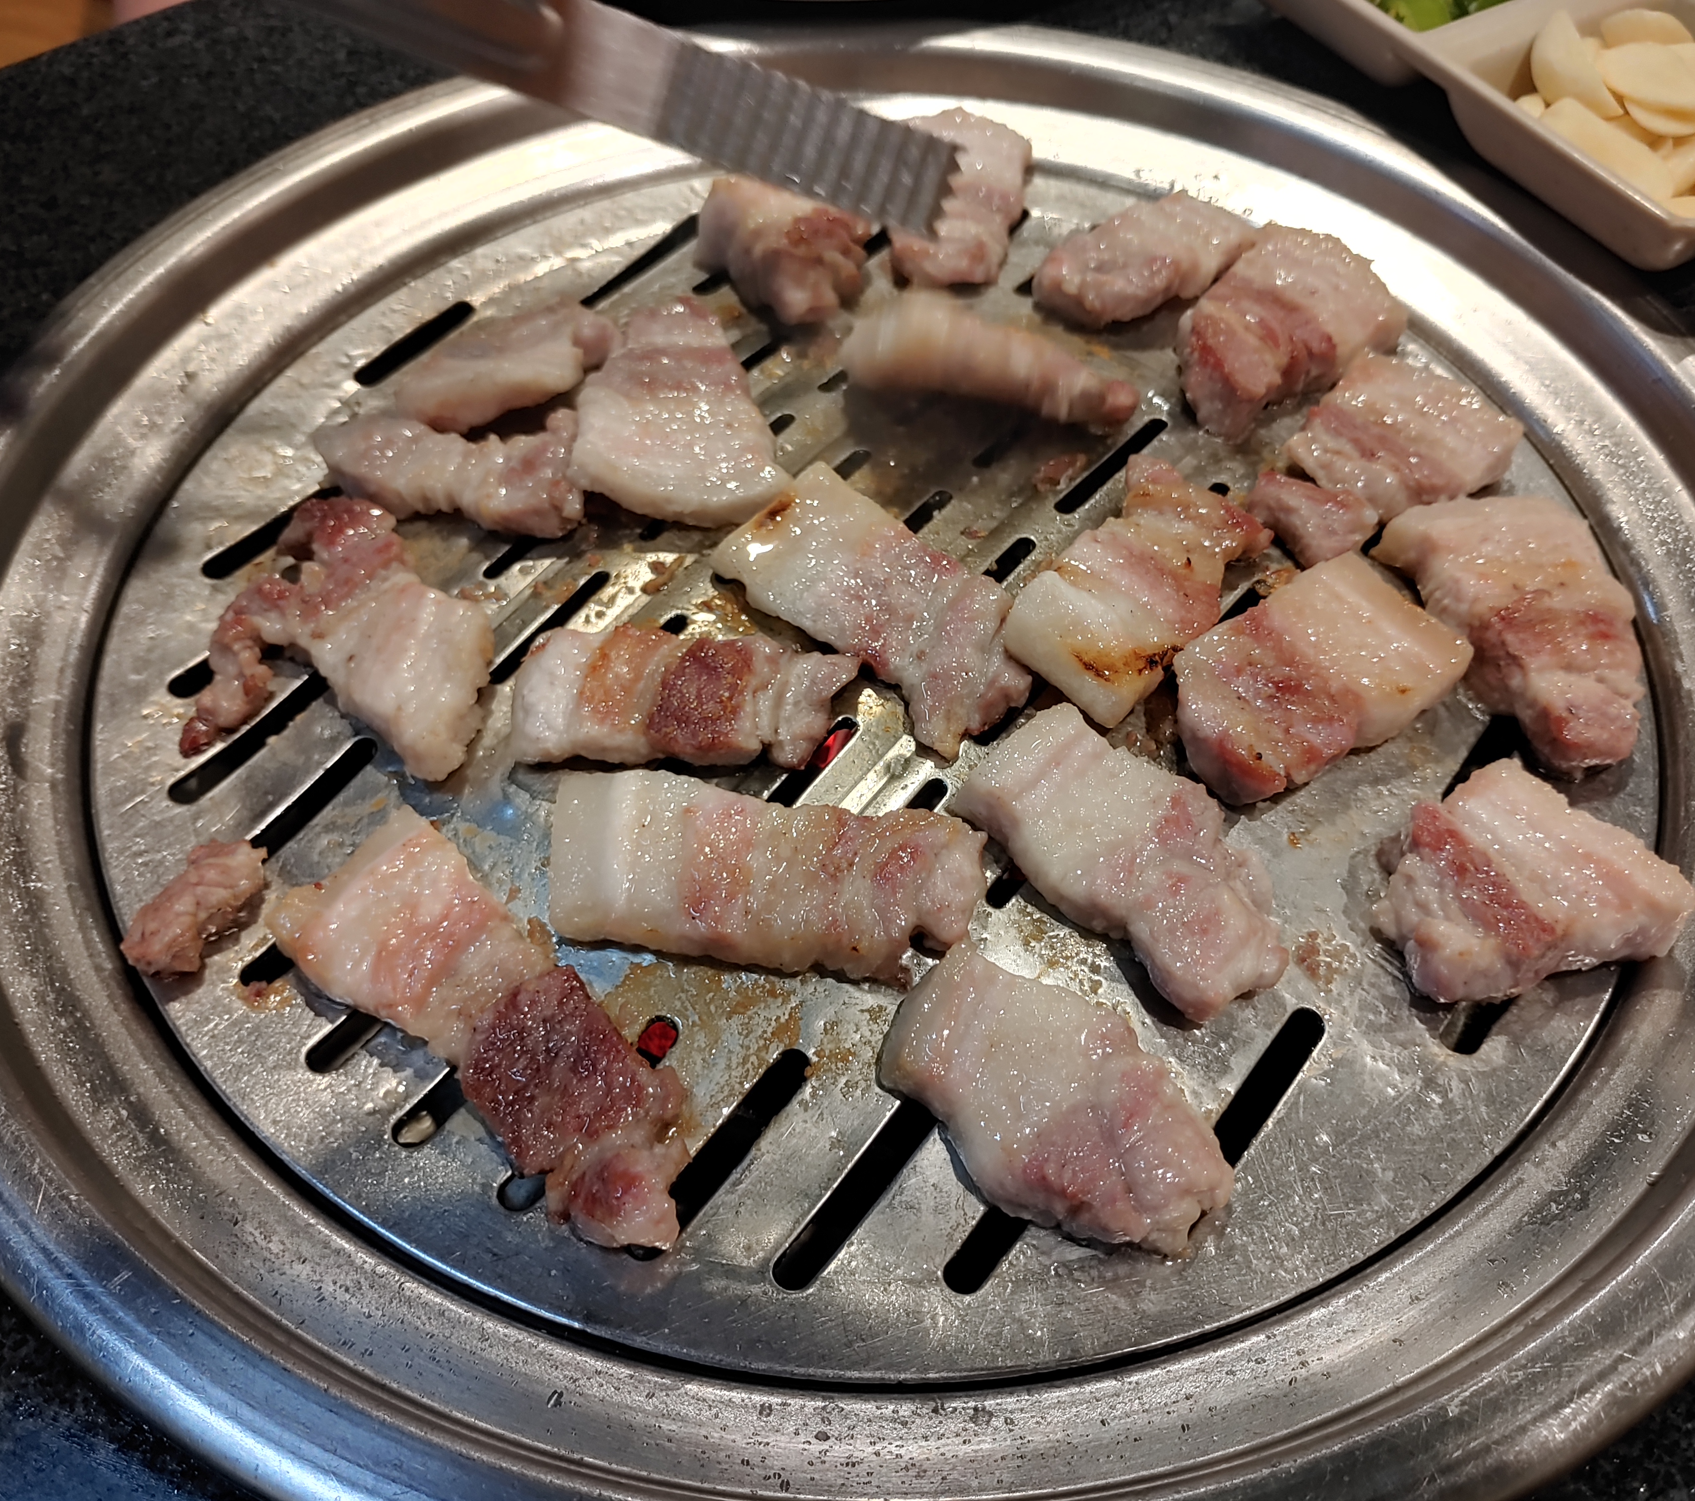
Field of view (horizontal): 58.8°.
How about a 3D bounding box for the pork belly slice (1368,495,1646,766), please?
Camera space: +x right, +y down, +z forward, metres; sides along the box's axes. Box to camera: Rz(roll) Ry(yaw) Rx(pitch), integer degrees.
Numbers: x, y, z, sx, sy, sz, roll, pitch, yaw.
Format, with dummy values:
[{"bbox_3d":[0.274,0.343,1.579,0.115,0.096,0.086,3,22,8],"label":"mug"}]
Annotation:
[{"bbox_3d":[0.131,-0.023,0.287,0.036,0.021,0.059,-16,56,-13],"label":"pork belly slice"}]

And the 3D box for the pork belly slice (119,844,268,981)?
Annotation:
[{"bbox_3d":[-0.102,0.023,0.234,0.011,0.010,0.022,18,55,13],"label":"pork belly slice"}]

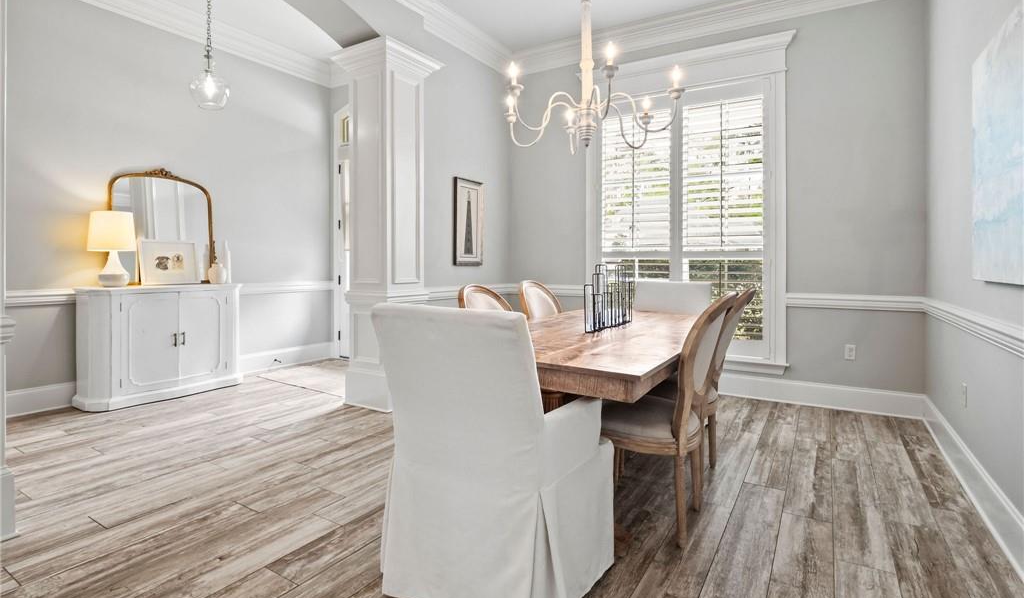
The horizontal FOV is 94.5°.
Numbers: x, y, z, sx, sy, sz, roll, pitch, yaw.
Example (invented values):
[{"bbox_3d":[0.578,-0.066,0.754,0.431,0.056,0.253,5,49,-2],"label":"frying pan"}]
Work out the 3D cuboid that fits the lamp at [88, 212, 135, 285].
[{"bbox_3d":[-3.140,-0.399,3.729,0.305,0.600,0.305,3,5,33],"label":"lamp"}]

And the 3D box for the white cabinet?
[{"bbox_3d":[-2.845,0.336,3.940,0.380,0.900,1.130,2,4,34],"label":"white cabinet"}]

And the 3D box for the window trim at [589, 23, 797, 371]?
[{"bbox_3d":[1.464,-0.810,4.247,1.810,2.780,0.100,3,4,29],"label":"window trim"}]

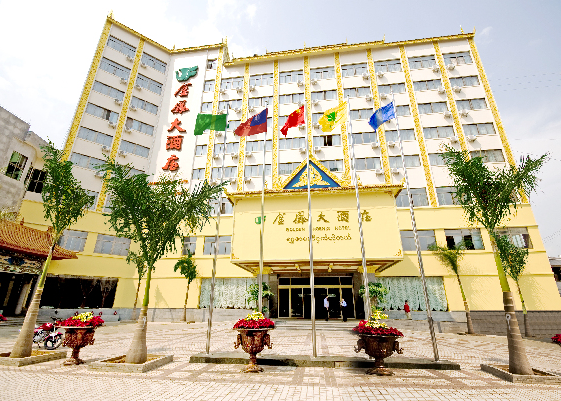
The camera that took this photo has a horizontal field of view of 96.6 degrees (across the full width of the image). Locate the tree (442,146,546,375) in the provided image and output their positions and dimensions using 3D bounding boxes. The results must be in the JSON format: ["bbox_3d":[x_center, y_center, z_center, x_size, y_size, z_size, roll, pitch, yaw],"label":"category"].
[{"bbox_3d":[7.427,1.587,8.199,3.100,7.000,2.900,-2,-20,8],"label":"tree"}]

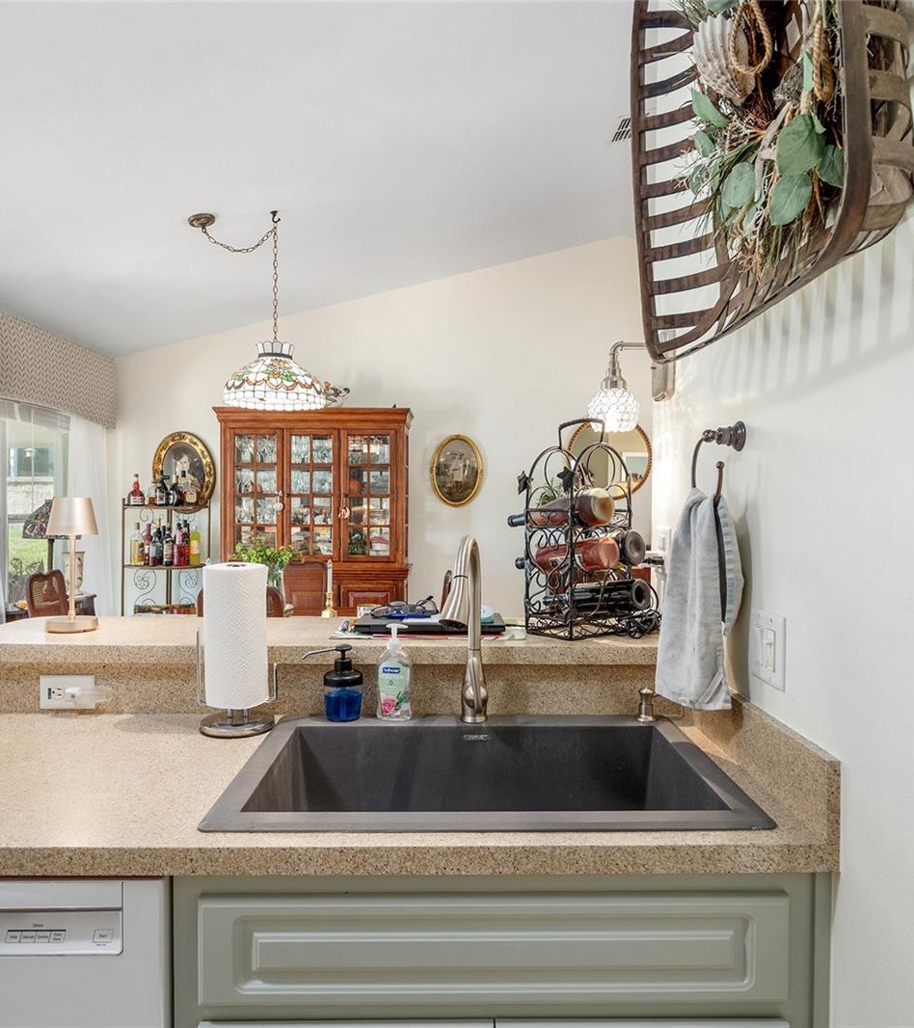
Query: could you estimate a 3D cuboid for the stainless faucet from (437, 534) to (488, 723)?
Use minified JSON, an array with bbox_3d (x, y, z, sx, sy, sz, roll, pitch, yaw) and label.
[{"bbox_3d":[0.018,0.239,1.353,0.070,0.400,0.260,0,0,12],"label":"stainless faucet"}]

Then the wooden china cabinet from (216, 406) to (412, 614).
[{"bbox_3d":[-0.945,0.324,4.620,1.270,2.040,0.420,0,0,0],"label":"wooden china cabinet"}]

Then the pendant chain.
[{"bbox_3d":[-1.035,-1.141,3.280,0.390,0.640,0.060,0,0,0],"label":"pendant chain"}]

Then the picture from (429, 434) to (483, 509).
[{"bbox_3d":[-0.003,-0.306,4.830,0.375,0.510,0.030,0,0,0],"label":"picture"}]

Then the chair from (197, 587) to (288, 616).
[{"bbox_3d":[-0.900,0.819,3.070,0.500,1.055,0.560,0,0,0],"label":"chair"}]

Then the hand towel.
[{"bbox_3d":[0.424,0.129,1.205,0.105,0.387,0.210,0,0,0],"label":"hand towel"}]

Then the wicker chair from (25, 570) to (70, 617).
[{"bbox_3d":[-1.840,0.818,3.450,0.570,1.055,0.530,0,0,5],"label":"wicker chair"}]

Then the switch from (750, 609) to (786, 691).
[{"bbox_3d":[0.505,0.220,1.117,0.012,0.117,0.116,0,0,0],"label":"switch"}]

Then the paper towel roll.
[{"bbox_3d":[-0.463,0.246,1.430,0.138,0.281,0.138,0,0,0],"label":"paper towel roll"}]

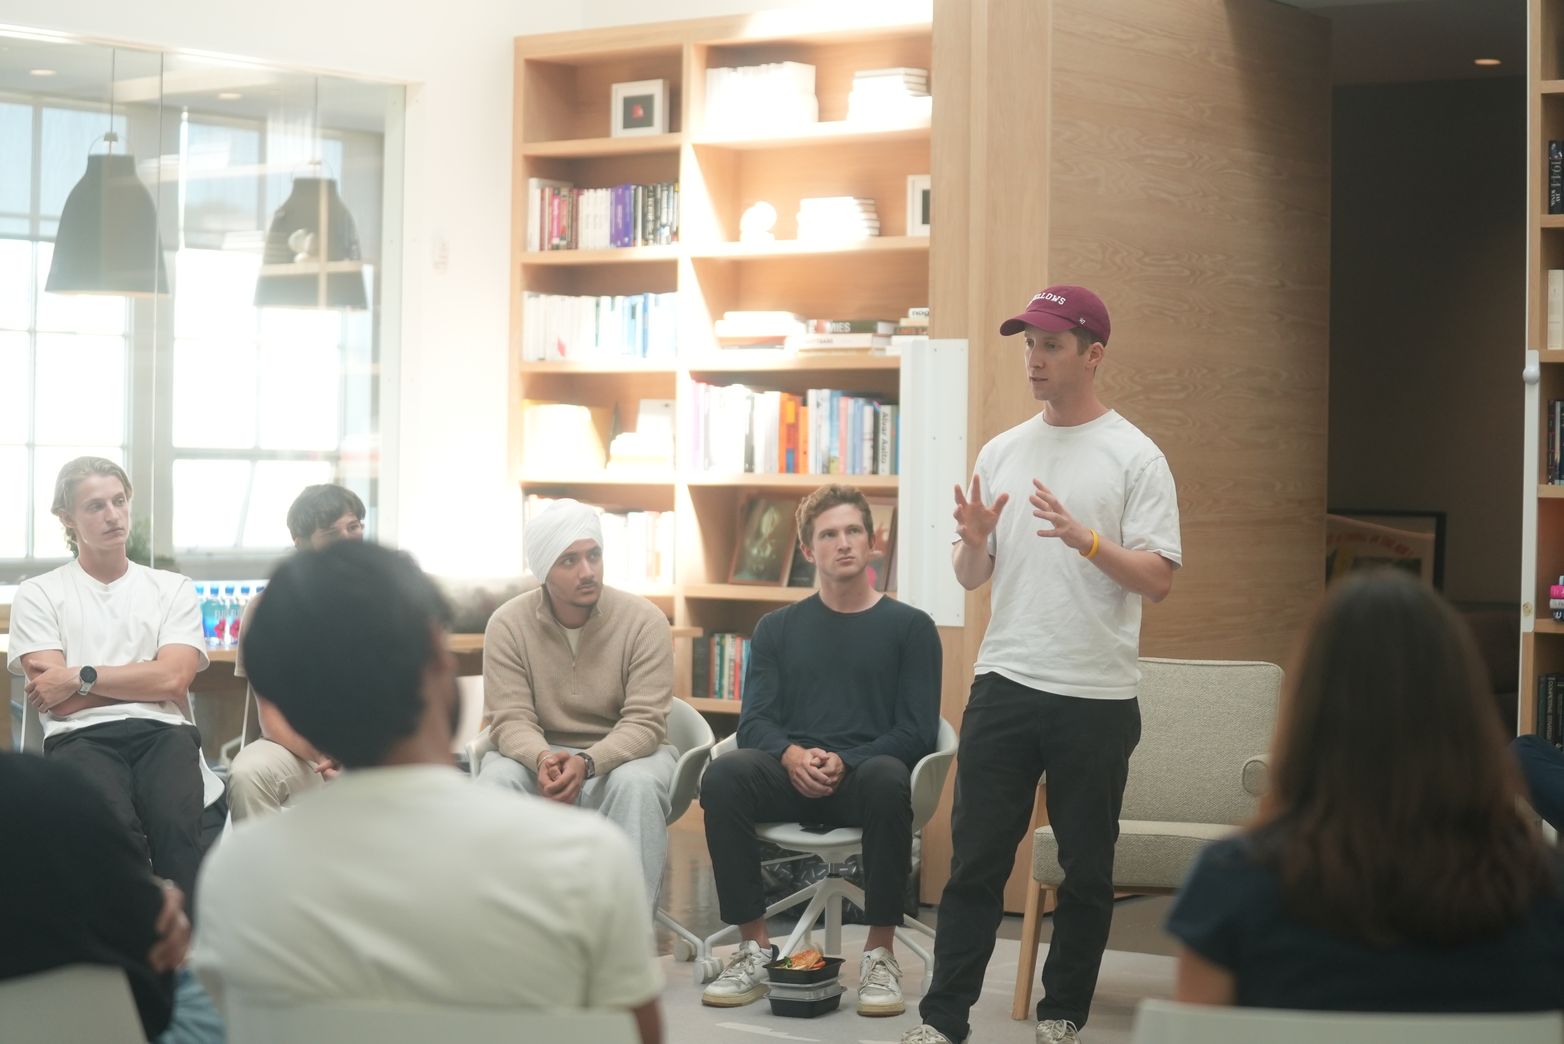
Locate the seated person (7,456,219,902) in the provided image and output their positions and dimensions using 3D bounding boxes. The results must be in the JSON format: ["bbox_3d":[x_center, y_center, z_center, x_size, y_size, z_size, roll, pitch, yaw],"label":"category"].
[{"bbox_3d":[-1.739,0.511,7.984,0.530,1.360,0.920,1,0,-15],"label":"seated person"}]

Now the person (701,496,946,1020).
[{"bbox_3d":[0.121,0.563,7.934,0.570,1.320,0.800,1,0,12],"label":"person"}]

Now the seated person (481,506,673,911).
[{"bbox_3d":[-0.525,0.579,7.955,0.550,1.265,0.800,1,0,3],"label":"seated person"}]

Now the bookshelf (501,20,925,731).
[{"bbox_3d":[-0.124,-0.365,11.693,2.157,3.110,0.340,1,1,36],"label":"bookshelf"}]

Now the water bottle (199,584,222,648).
[{"bbox_3d":[-1.878,0.308,10.060,0.062,0.208,0.062,1,1,-39],"label":"water bottle"}]

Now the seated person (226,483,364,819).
[{"bbox_3d":[-1.289,0.546,8.305,0.530,1.300,0.800,1,0,-7],"label":"seated person"}]

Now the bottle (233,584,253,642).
[{"bbox_3d":[-1.792,0.311,10.140,0.062,0.208,0.062,1,1,-39],"label":"bottle"}]

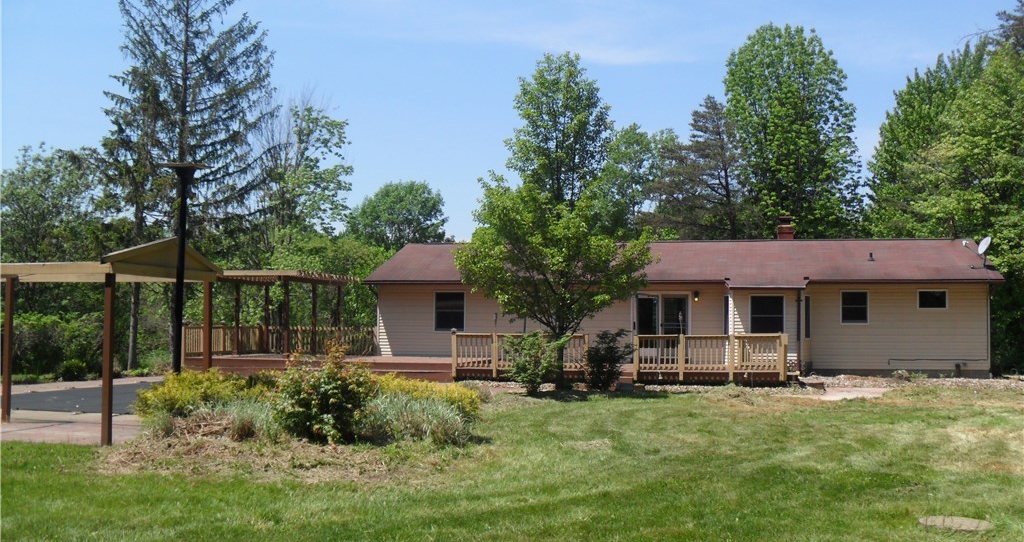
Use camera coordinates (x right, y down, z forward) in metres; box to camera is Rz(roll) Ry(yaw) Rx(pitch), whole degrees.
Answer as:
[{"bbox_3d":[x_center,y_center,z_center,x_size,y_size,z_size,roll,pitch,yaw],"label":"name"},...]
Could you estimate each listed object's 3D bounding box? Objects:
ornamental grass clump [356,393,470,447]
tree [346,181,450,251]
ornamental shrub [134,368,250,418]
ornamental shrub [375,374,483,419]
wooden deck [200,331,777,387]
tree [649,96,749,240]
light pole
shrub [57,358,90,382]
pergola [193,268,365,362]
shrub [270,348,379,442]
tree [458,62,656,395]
[{"bbox_3d":[-1.341,2.049,14.100,1.500,0.660,1.200,0,-2,0],"label":"ornamental grass clump"},{"bbox_3d":[-7.823,-0.704,72.000,7.200,11.040,7.000,0,-2,0],"label":"tree"},{"bbox_3d":[-5.246,2.085,17.000,1.800,0.780,1.400,0,-2,0],"label":"ornamental shrub"},{"bbox_3d":[-1.412,2.097,17.300,1.850,0.750,1.350,0,-2,0],"label":"ornamental shrub"},{"bbox_3d":[-0.767,2.427,30.838,17.000,1.400,6.200,0,-2,9],"label":"wooden deck"},{"bbox_3d":[9.467,-2.390,52.000,5.400,12.850,5.400,0,-2,0],"label":"tree"},{"bbox_3d":[-5.410,0.350,17.000,0.720,4.230,0.720,0,-2,0],"label":"light pole"},{"bbox_3d":[-11.223,2.537,26.500,0.860,0.620,0.850,0,-2,0],"label":"shrub"},{"bbox_3d":[-7.424,1.419,33.473,3.200,2.620,5.500,0,-2,9],"label":"pergola"},{"bbox_3d":[-2.630,1.721,14.600,1.450,1.300,1.400,0,-2,0],"label":"shrub"},{"bbox_3d":[1.026,-1.228,25.600,4.800,8.300,4.800,0,-2,0],"label":"tree"}]

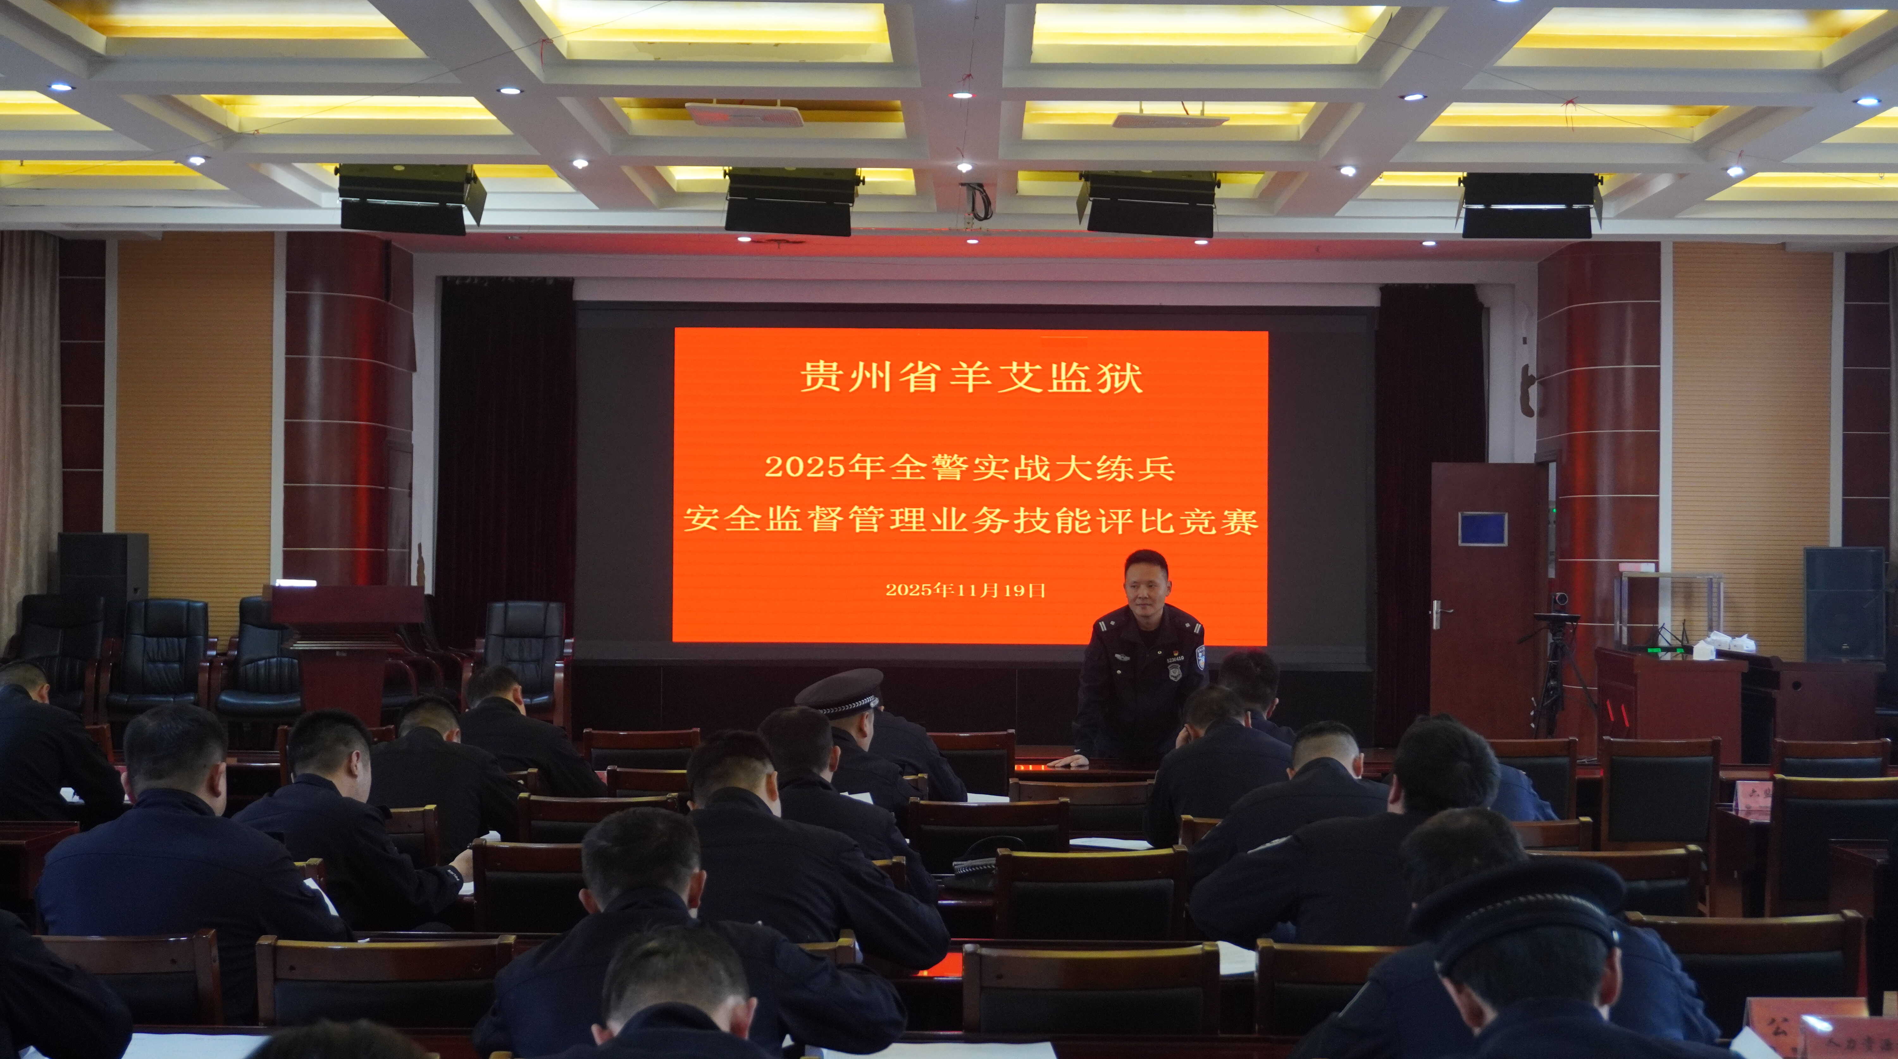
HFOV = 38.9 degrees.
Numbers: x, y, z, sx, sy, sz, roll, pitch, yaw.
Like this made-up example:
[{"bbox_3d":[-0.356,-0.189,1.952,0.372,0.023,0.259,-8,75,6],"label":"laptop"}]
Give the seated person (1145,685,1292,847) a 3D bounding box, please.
[{"bbox_3d":[0.735,1.029,7.150,0.520,1.230,0.720,1,-1,1],"label":"seated person"}]

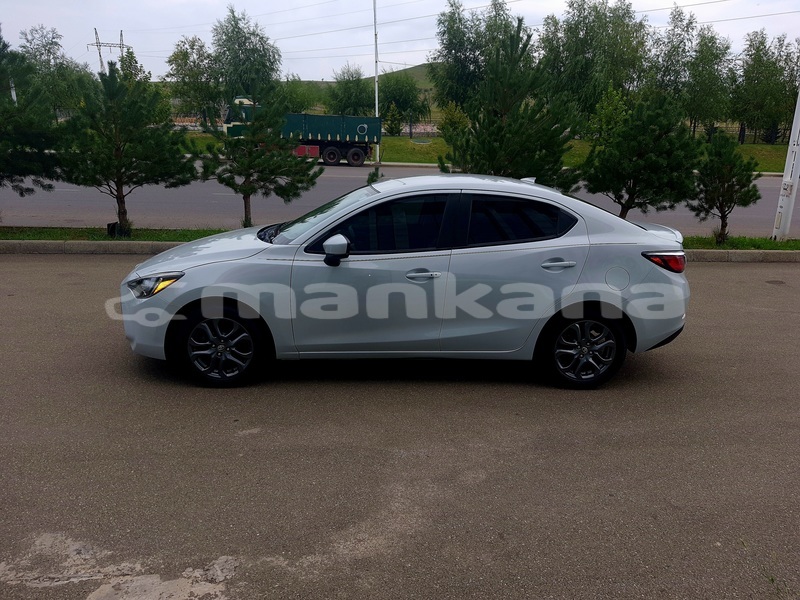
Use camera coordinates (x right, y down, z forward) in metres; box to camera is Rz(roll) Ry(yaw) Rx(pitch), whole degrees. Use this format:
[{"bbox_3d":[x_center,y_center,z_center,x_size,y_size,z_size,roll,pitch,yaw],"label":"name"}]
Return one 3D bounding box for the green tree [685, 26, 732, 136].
[{"bbox_3d":[21.319,-14.954,41.562,3.320,7.310,3.150,0,15,0],"label":"green tree"}]

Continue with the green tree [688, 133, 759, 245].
[{"bbox_3d":[4.963,-1.705,9.225,1.100,1.730,1.070,9,18,27],"label":"green tree"}]

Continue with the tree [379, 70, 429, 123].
[{"bbox_3d":[0.265,-15.256,45.572,3.790,4.030,3.680,0,16,0],"label":"tree"}]

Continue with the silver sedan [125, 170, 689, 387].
[{"bbox_3d":[0.038,-0.274,4.918,4.340,1.470,1.720,0,15,1],"label":"silver sedan"}]

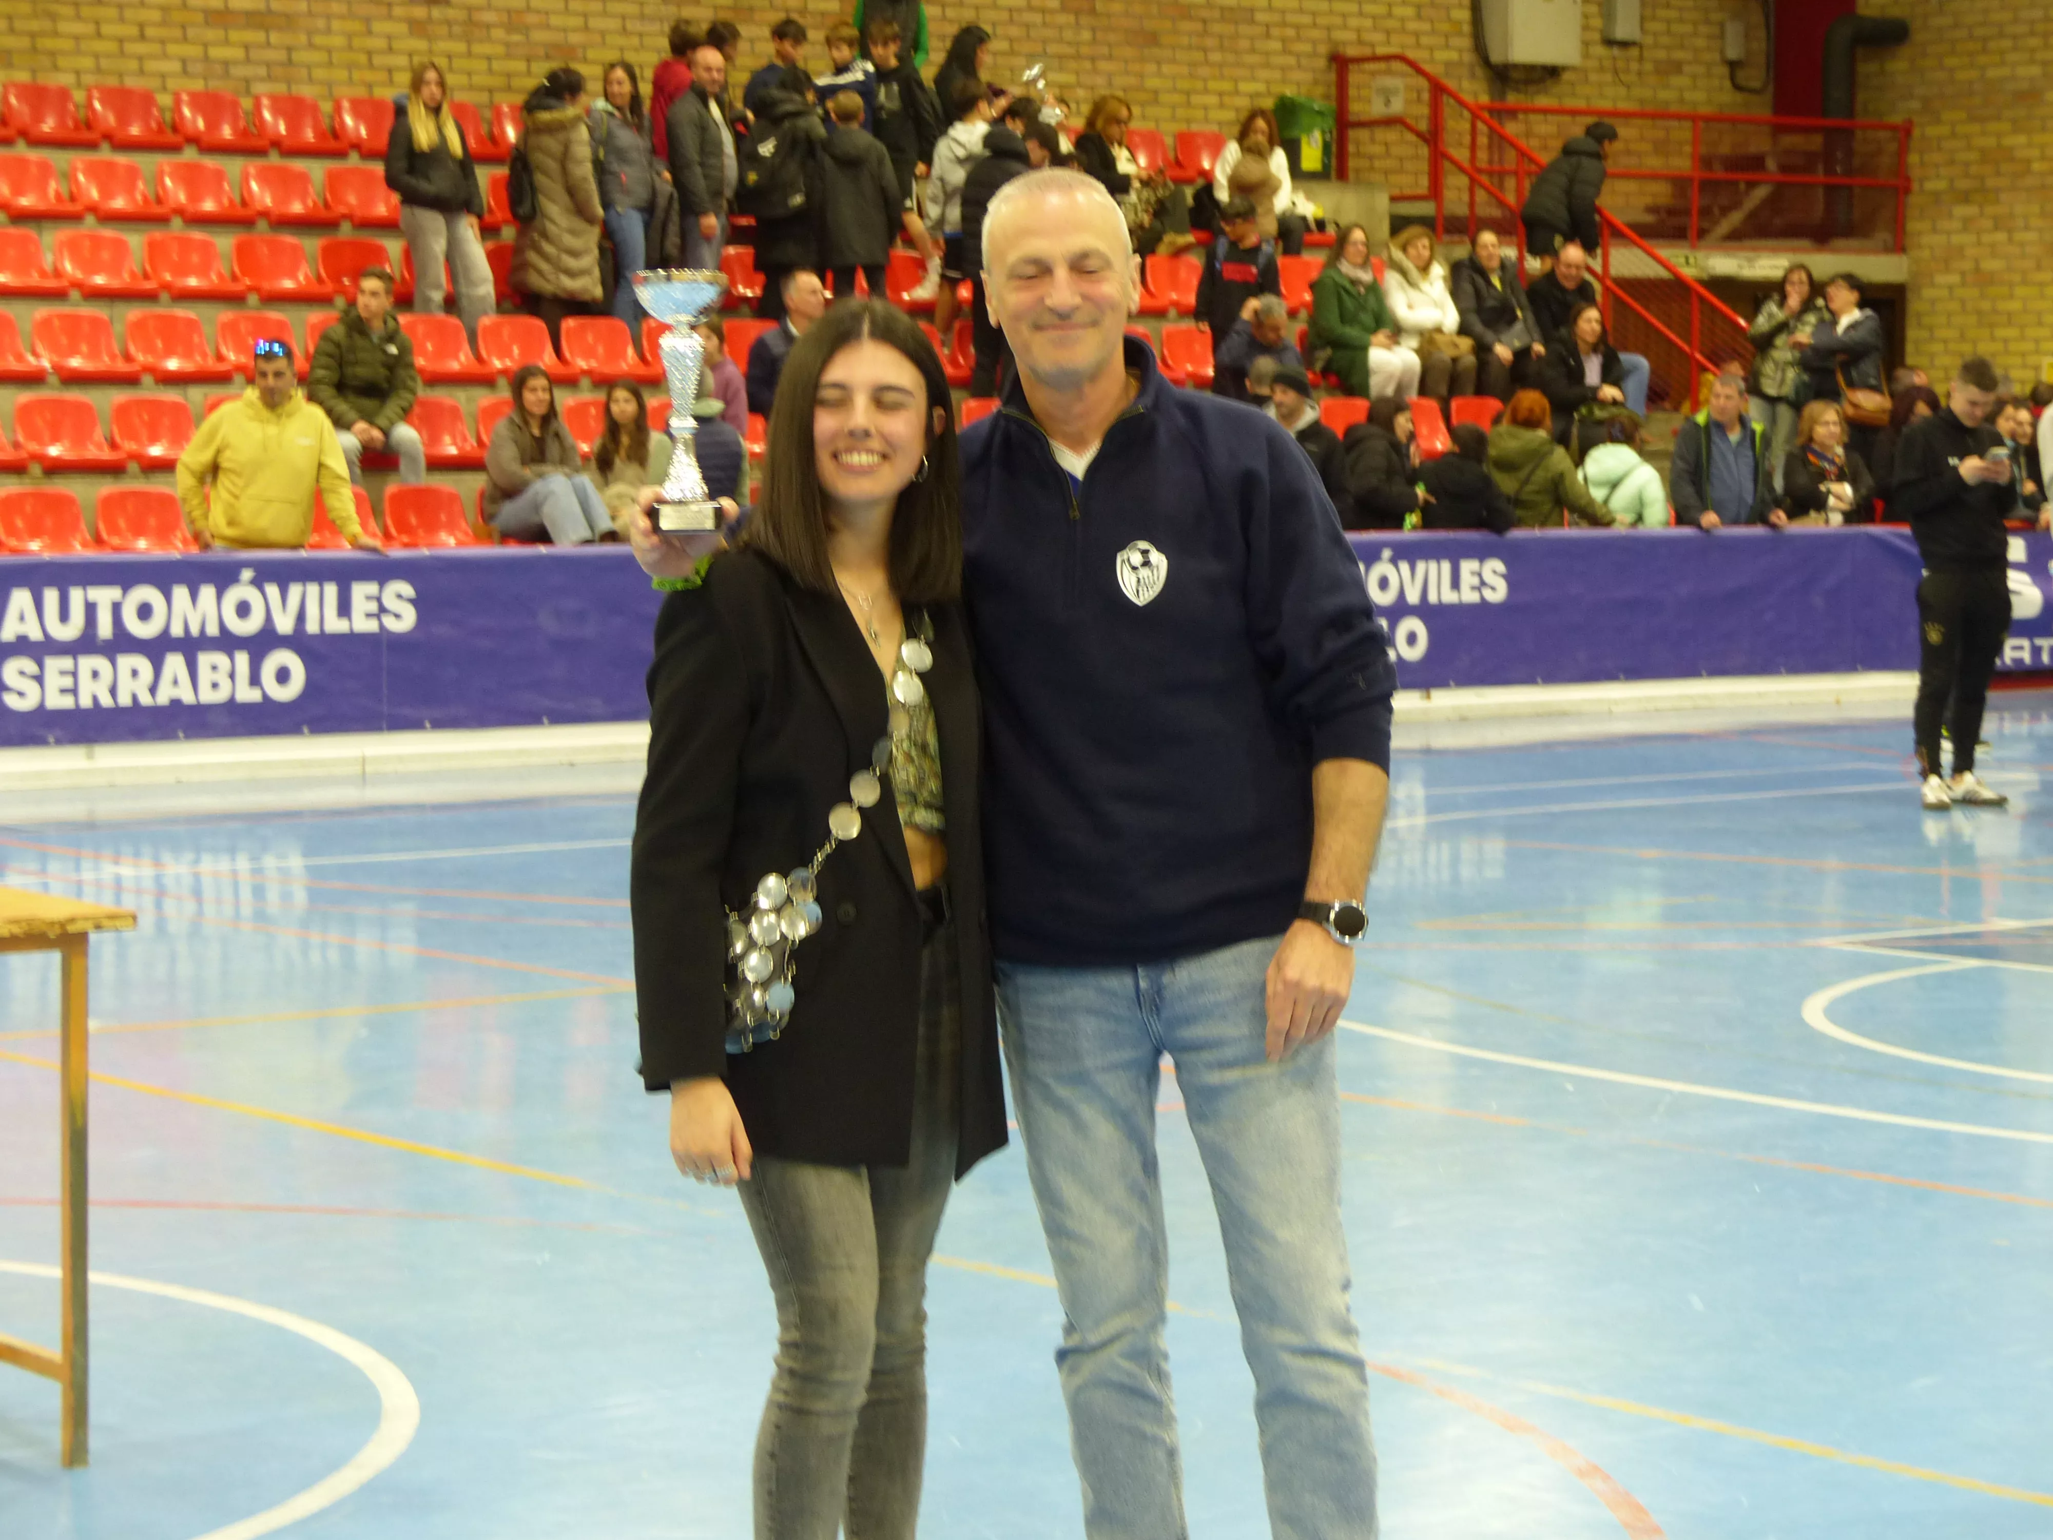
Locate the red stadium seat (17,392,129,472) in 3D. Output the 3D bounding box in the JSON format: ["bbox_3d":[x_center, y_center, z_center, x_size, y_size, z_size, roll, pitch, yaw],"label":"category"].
[{"bbox_3d":[-4.350,-1.524,23.100,0.421,0.328,0.382,-3,5,-38],"label":"red stadium seat"}]

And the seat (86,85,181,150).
[{"bbox_3d":[-4.660,-3.395,26.629,0.421,0.328,0.382,-3,5,-38],"label":"seat"}]

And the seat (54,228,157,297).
[{"bbox_3d":[-4.503,-2.460,24.866,0.421,0.328,0.382,-3,5,-38],"label":"seat"}]

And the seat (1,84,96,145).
[{"bbox_3d":[-5.047,-3.373,26.330,0.421,0.328,0.382,-3,5,-38],"label":"seat"}]

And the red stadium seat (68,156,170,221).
[{"bbox_3d":[-4.588,-2.927,25.743,0.421,0.328,0.382,-3,5,-38],"label":"red stadium seat"}]

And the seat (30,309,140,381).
[{"bbox_3d":[-4.436,-1.992,23.976,0.421,0.328,0.382,-3,5,-38],"label":"seat"}]

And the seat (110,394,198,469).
[{"bbox_3d":[-3.963,-1.546,23.400,0.421,0.328,0.382,-3,5,-38],"label":"seat"}]

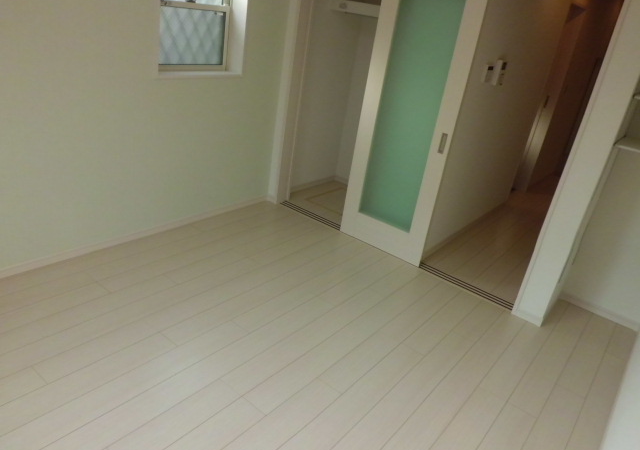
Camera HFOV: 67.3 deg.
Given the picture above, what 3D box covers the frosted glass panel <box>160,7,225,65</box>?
[{"bbox_3d":[-0.859,-1.256,3.226,0.020,0.353,0.564,25,29,32],"label":"frosted glass panel"}]

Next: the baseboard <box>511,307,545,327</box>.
[{"bbox_3d":[1.324,0.580,3.058,0.177,0.060,0.015,25,29,32],"label":"baseboard"}]

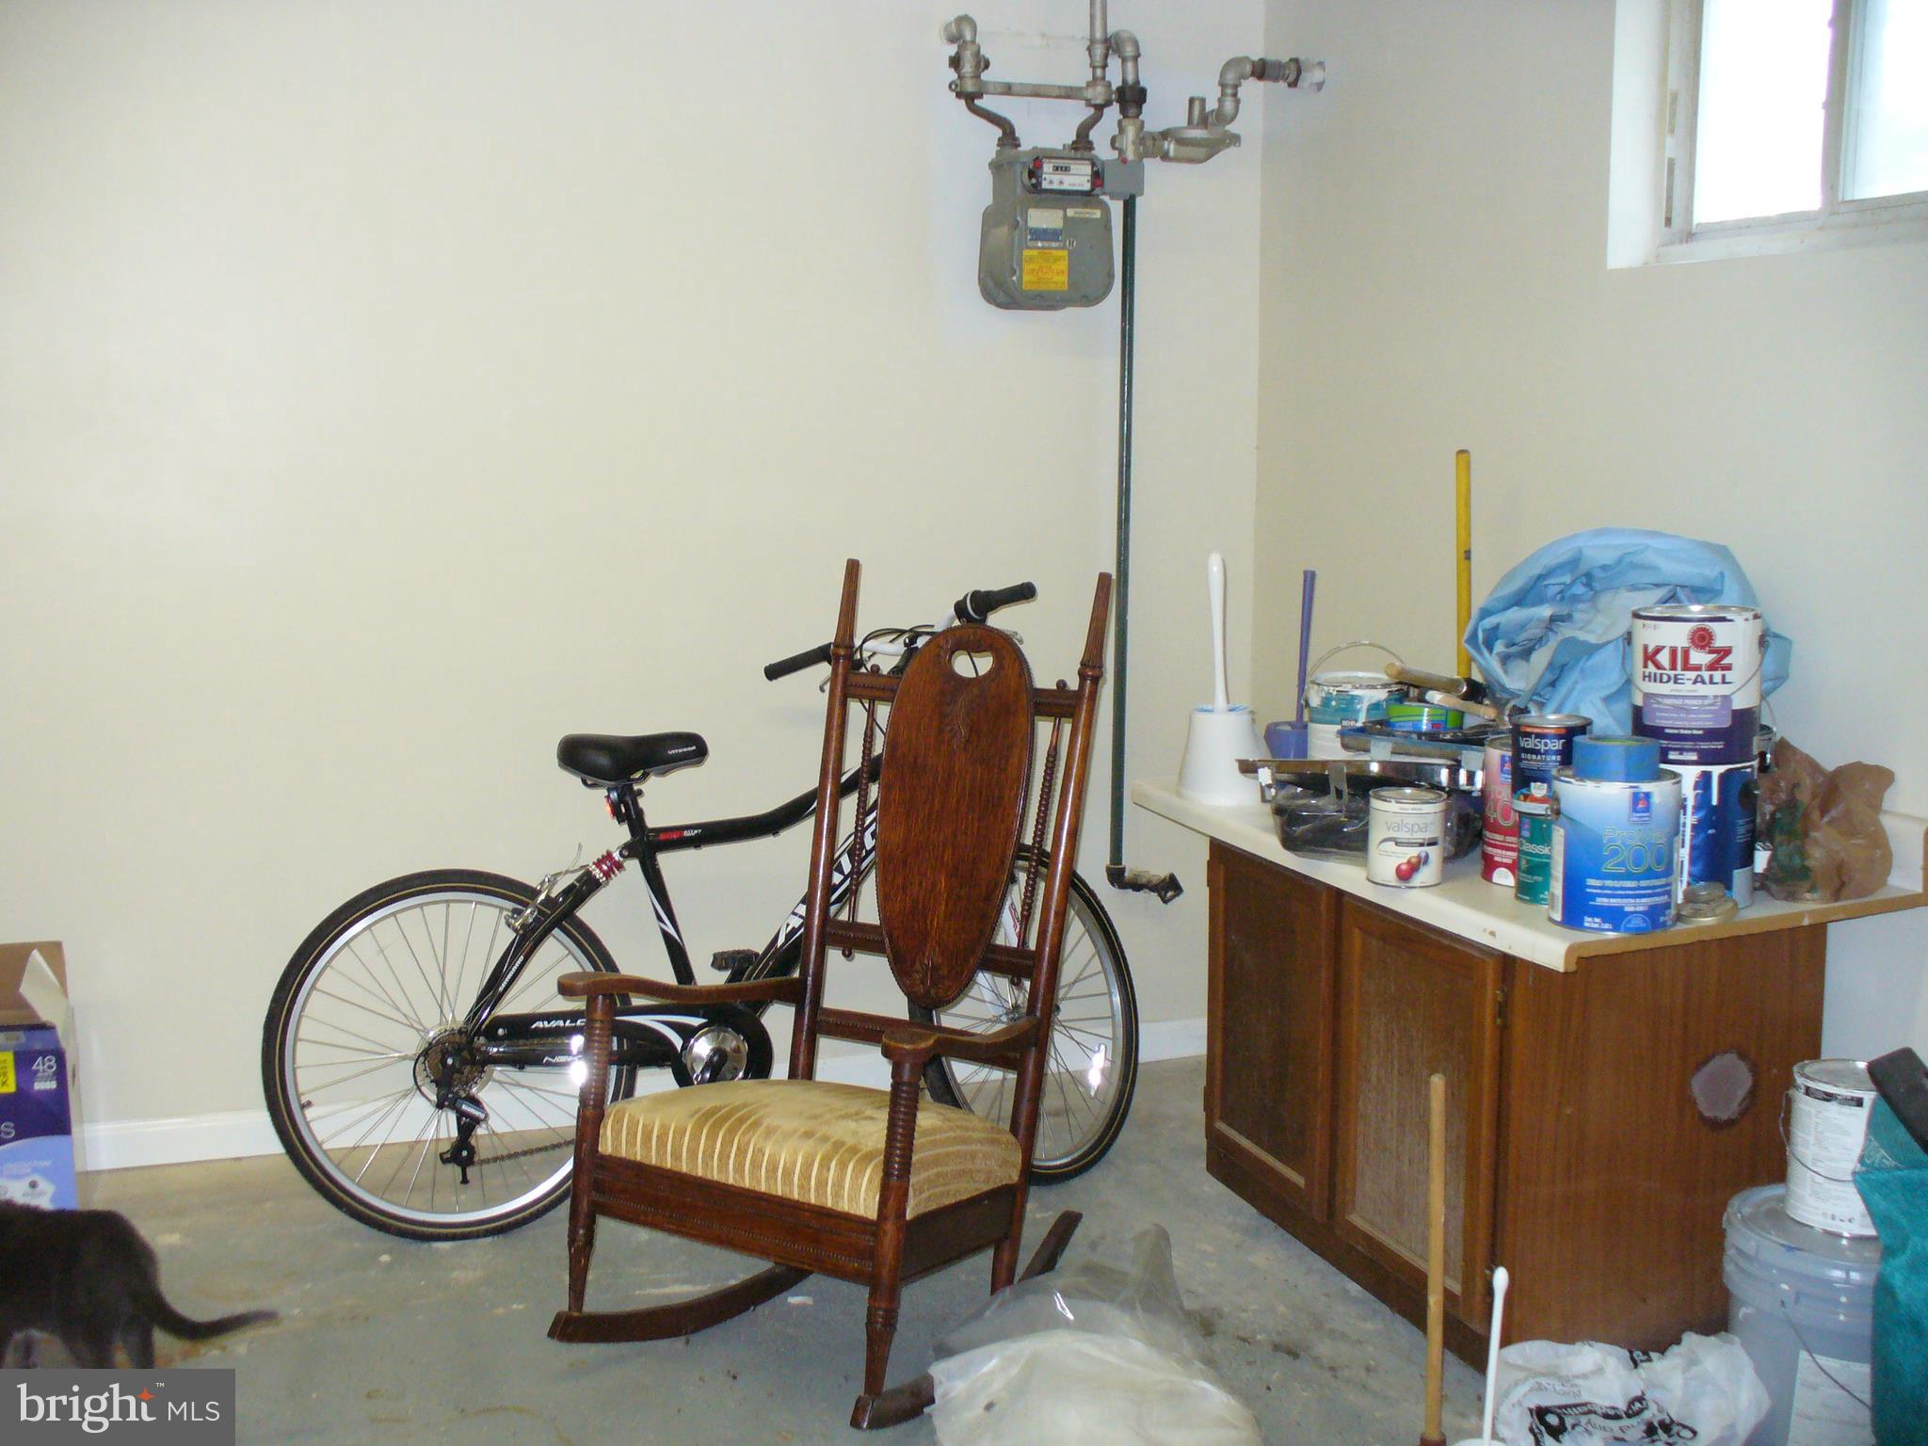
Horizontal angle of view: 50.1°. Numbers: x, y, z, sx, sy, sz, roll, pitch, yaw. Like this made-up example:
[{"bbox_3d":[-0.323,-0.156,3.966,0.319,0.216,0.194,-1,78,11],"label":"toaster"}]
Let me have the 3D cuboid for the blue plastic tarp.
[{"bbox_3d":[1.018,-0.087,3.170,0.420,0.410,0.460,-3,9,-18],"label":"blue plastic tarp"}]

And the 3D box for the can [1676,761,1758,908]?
[{"bbox_3d":[1.027,0.151,2.912,0.168,0.197,0.168,3,9,20],"label":"can"}]

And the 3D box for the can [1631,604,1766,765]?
[{"bbox_3d":[1.014,-0.051,2.850,0.170,0.192,0.170,3,8,20],"label":"can"}]

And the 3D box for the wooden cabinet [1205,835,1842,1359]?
[{"bbox_3d":[0.828,0.535,3.278,0.525,0.610,0.905,-3,8,-19],"label":"wooden cabinet"}]

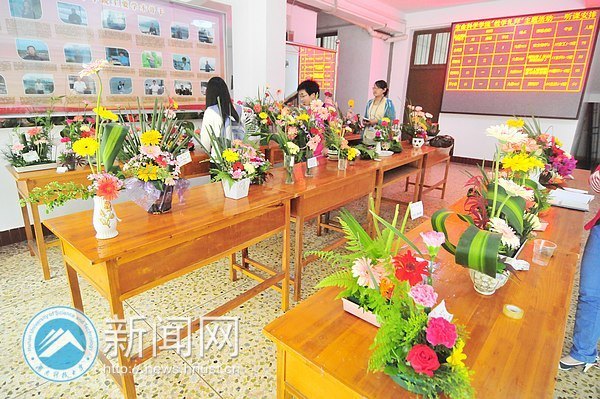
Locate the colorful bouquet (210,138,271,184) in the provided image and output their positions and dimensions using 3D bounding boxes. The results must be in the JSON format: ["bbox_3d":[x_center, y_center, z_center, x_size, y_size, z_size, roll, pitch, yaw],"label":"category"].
[{"bbox_3d":[-0.345,-0.217,1.710,0.340,0.245,0.270,-2,18,-11],"label":"colorful bouquet"}]

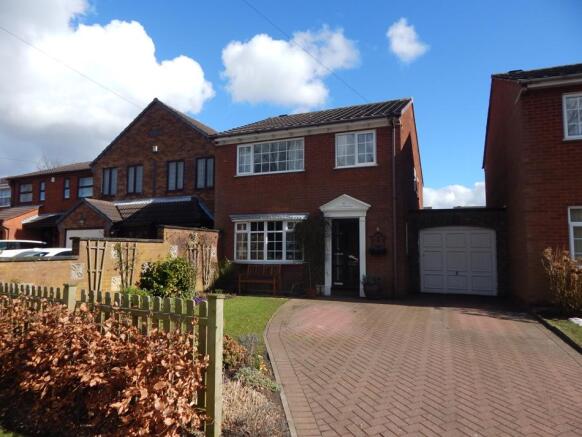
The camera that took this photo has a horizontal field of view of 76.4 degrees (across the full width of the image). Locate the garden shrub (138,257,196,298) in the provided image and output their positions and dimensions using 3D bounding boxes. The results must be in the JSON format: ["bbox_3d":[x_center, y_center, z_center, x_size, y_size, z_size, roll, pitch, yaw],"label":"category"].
[{"bbox_3d":[-3.005,1.482,8.941,1.300,1.080,1.200,-2,-4,22],"label":"garden shrub"}]

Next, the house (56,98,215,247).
[{"bbox_3d":[-4.549,-1.095,18.398,7.400,7.550,10.100,-2,-4,22],"label":"house"}]

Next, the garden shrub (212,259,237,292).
[{"bbox_3d":[-1.998,1.711,11.136,0.720,1.020,0.650,-2,-4,22],"label":"garden shrub"}]

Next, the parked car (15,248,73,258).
[{"bbox_3d":[-6.932,1.590,11.015,1.750,1.440,4.150,-2,-4,22],"label":"parked car"}]

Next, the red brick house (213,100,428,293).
[{"bbox_3d":[1.904,-1.067,14.958,5.950,7.060,9.300,-2,-4,22],"label":"red brick house"}]

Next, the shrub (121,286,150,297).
[{"bbox_3d":[-3.436,1.722,8.121,0.600,0.450,0.520,-2,-4,22],"label":"shrub"}]

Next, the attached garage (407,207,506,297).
[{"bbox_3d":[5.740,1.087,13.057,2.580,2.450,5.400,-2,-4,22],"label":"attached garage"}]

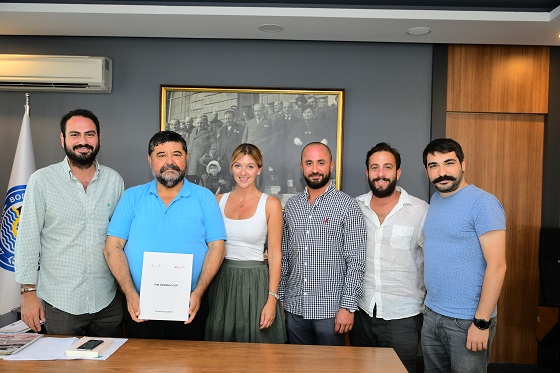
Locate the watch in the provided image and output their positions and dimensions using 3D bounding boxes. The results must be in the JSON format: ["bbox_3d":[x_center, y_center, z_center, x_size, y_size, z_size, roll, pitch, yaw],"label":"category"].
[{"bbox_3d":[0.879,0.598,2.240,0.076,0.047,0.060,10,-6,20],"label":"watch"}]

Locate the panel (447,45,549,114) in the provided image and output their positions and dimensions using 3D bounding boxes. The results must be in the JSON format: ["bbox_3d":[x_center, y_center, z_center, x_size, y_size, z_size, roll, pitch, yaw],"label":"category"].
[{"bbox_3d":[1.801,-0.886,4.250,0.835,0.570,0.040,2,1,2],"label":"panel"}]

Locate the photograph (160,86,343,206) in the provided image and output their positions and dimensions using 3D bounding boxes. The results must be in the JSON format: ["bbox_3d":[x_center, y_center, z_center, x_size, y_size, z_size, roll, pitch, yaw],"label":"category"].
[{"bbox_3d":[-0.241,-0.306,4.280,1.540,1.045,0.045,2,1,2],"label":"photograph"}]

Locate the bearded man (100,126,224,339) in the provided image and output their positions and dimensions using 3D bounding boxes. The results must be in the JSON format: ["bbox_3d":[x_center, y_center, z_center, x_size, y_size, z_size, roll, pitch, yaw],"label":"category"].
[{"bbox_3d":[-0.565,0.579,2.453,0.580,1.689,0.420,2,1,-3],"label":"bearded man"}]

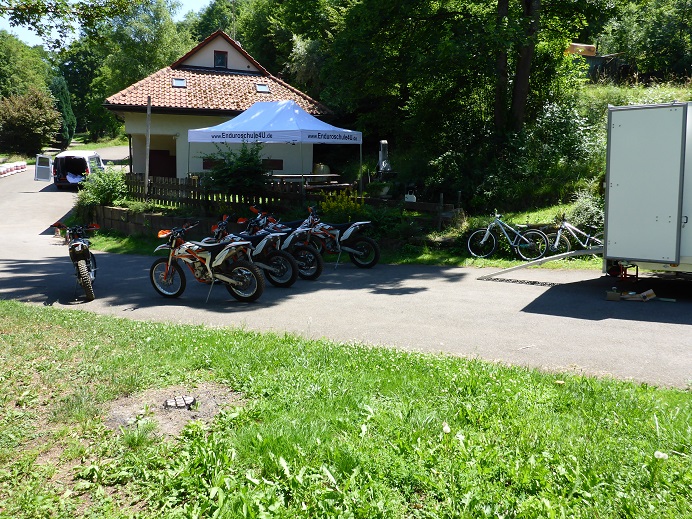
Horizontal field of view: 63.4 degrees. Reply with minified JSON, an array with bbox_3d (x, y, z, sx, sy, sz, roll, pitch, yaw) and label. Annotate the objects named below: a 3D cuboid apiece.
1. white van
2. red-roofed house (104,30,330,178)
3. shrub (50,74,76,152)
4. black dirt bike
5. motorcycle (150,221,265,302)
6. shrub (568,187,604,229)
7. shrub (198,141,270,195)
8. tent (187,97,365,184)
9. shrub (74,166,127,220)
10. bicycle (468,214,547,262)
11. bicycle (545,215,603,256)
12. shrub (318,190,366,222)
[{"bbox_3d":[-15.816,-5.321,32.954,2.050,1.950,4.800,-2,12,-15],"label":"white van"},{"bbox_3d":[-6.227,-7.245,26.589,8.958,6.224,9.500,-1,14,-18],"label":"red-roofed house"},{"bbox_3d":[-27.352,-14.183,54.000,2.700,7.400,2.700,-4,13,-24],"label":"shrub"},{"bbox_3d":[-4.623,-0.029,9.523,0.840,1.180,2.080,-4,12,-22],"label":"black dirt bike"},{"bbox_3d":[-2.203,0.066,8.618,2.100,1.200,0.820,5,14,22],"label":"motorcycle"},{"bbox_3d":[5.790,-1.179,13.200,1.150,1.050,1.000,2,12,0],"label":"shrub"},{"bbox_3d":[-3.055,-2.403,15.200,1.800,1.600,1.600,2,12,0],"label":"shrub"},{"bbox_3d":[-2.219,-3.247,17.516,4.500,3.289,3.000,9,14,33],"label":"tent"},{"bbox_3d":[-6.886,-1.851,15.700,1.420,1.500,1.400,-4,12,-22],"label":"shrub"},{"bbox_3d":[3.300,-0.426,11.331,1.740,0.980,0.580,1,10,1],"label":"bicycle"},{"bbox_3d":[5.225,-0.457,12.294,1.740,1.060,0.620,1,12,3],"label":"bicycle"},{"bbox_3d":[-0.082,-1.194,13.100,1.120,0.850,1.000,1,12,0],"label":"shrub"}]

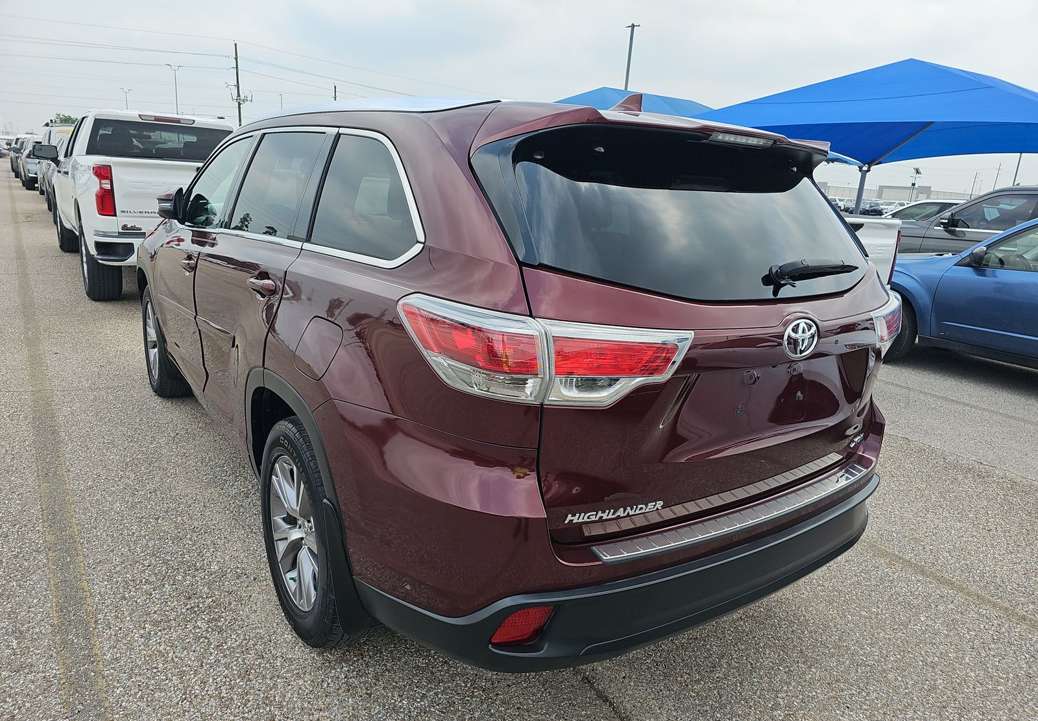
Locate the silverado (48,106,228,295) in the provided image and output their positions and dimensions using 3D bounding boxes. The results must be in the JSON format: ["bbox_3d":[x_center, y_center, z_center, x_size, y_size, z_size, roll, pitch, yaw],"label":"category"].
[{"bbox_3d":[-4.595,-2.101,8.896,2.100,1.950,6.000,-7,18,-35],"label":"silverado"}]

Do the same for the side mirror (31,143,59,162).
[{"bbox_3d":[-6.034,-2.645,8.787,0.280,0.200,0.150,-7,18,-35],"label":"side mirror"}]

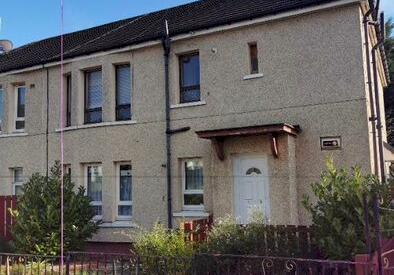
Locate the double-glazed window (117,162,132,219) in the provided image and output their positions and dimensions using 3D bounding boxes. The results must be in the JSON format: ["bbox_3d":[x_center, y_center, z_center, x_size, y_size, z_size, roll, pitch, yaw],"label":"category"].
[{"bbox_3d":[-1.972,1.504,11.402,0.586,1.618,0.090,-5,-7,26],"label":"double-glazed window"}]

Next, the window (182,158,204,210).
[{"bbox_3d":[-0.097,1.202,10.512,0.679,1.321,0.090,-5,-7,26],"label":"window"}]

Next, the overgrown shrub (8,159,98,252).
[{"bbox_3d":[-3.723,1.894,10.700,2.200,2.450,2.000,-5,-7,26],"label":"overgrown shrub"}]

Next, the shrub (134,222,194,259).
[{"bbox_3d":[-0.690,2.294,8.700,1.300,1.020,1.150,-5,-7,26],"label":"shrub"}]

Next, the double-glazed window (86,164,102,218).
[{"bbox_3d":[-2.941,1.588,11.868,0.716,1.618,0.090,-5,-7,26],"label":"double-glazed window"}]

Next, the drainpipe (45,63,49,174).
[{"bbox_3d":[-4.616,0.705,12.506,0.090,5.952,0.100,-5,-7,26],"label":"drainpipe"}]

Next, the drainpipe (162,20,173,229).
[{"bbox_3d":[-0.732,-0.053,10.644,0.140,6.092,0.140,-5,-7,26],"label":"drainpipe"}]

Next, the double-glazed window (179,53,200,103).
[{"bbox_3d":[-0.195,-1.552,10.806,0.670,1.349,0.090,-5,-7,26],"label":"double-glazed window"}]

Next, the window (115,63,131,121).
[{"bbox_3d":[-2.062,-1.270,11.694,0.586,1.618,0.090,-5,-7,26],"label":"window"}]

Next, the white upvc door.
[{"bbox_3d":[1.242,1.433,9.089,0.828,2.074,0.080,-5,-7,26],"label":"white upvc door"}]

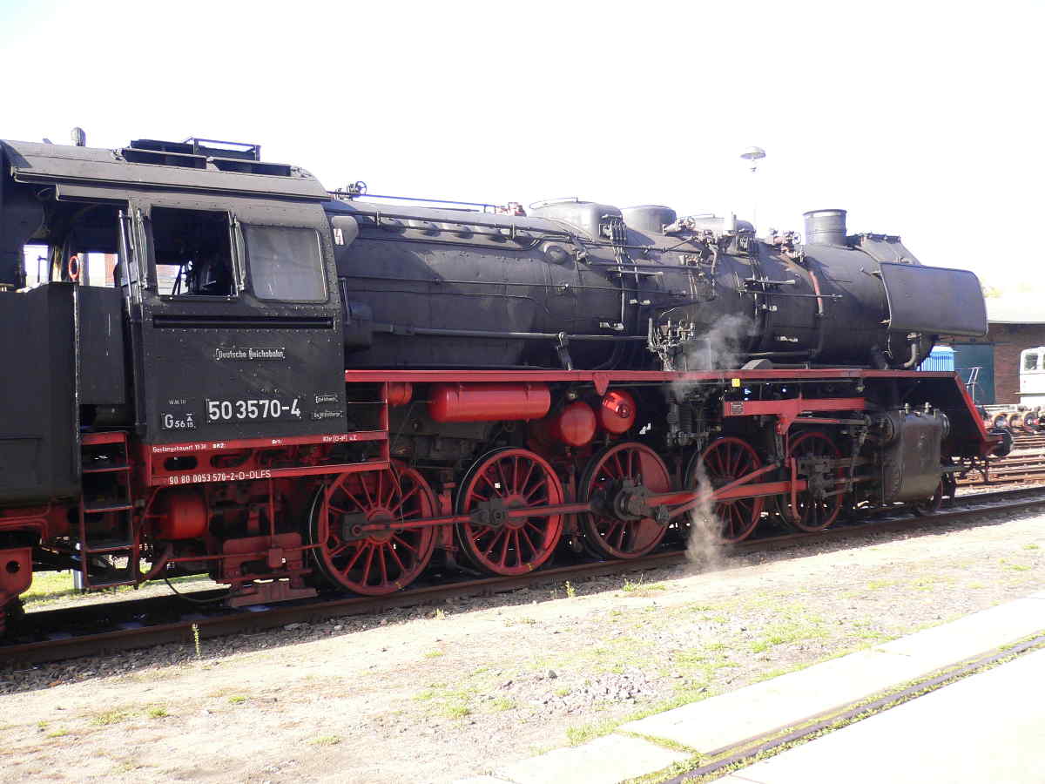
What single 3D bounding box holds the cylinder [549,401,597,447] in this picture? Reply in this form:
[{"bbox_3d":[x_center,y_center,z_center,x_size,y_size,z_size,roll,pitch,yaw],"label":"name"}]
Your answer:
[{"bbox_3d":[0.066,0.409,12.583,0.507,0.507,1.979,-1,-2,-36],"label":"cylinder"}]

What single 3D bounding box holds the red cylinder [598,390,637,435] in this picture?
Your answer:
[{"bbox_3d":[0.552,0.285,12.946,0.507,0.507,1.979,-1,-2,-36],"label":"red cylinder"}]

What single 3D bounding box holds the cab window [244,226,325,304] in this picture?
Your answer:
[{"bbox_3d":[-2.117,-1.140,9.410,0.710,0.680,0.051,-1,-11,-36],"label":"cab window"}]

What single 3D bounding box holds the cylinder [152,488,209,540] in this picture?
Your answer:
[{"bbox_3d":[-2.969,1.065,9.221,0.416,0.447,0.447,-1,-2,-36],"label":"cylinder"}]

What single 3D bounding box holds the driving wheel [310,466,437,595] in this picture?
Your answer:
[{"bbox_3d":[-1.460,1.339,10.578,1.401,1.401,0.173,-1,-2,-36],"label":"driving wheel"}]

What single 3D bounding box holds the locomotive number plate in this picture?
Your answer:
[{"bbox_3d":[-2.306,0.153,9.085,0.868,0.176,0.025,-1,-2,-36],"label":"locomotive number plate"}]

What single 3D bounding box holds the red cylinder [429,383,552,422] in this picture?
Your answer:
[{"bbox_3d":[-0.323,0.096,11.029,1.421,0.416,0.416,-1,-2,-36],"label":"red cylinder"}]

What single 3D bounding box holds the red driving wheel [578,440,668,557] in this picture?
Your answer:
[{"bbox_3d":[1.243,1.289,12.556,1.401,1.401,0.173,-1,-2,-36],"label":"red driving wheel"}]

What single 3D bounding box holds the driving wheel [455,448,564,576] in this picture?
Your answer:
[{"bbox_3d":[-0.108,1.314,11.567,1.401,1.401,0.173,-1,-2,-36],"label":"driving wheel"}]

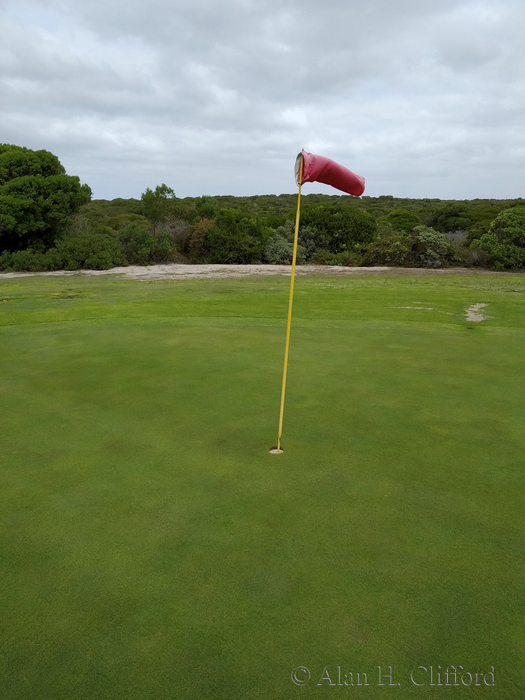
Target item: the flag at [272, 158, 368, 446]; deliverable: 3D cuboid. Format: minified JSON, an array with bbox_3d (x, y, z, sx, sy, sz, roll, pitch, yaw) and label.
[{"bbox_3d":[0.381,-0.268,3.572,0.600,2.050,0.240,-4,15,-15],"label":"flag"}]

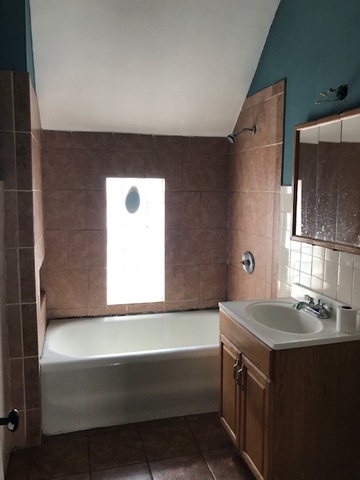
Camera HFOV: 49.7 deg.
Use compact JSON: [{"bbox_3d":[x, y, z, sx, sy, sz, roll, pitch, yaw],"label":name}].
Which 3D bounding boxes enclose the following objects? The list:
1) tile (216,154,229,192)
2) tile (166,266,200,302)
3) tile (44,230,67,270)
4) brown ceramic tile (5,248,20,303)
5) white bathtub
[{"bbox_3d":[0.359,-0.563,3.261,0.086,0.304,0.010,-1,6,-16],"label":"tile"},{"bbox_3d":[0.018,0.363,3.261,0.295,0.304,0.010,-1,6,-16],"label":"tile"},{"bbox_3d":[-0.945,0.075,2.962,0.152,0.304,0.010,-1,6,-16],"label":"tile"},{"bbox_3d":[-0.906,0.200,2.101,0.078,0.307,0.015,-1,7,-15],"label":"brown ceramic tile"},{"bbox_3d":[-0.208,0.886,2.862,1.490,0.472,0.769,-1,7,-15],"label":"white bathtub"}]

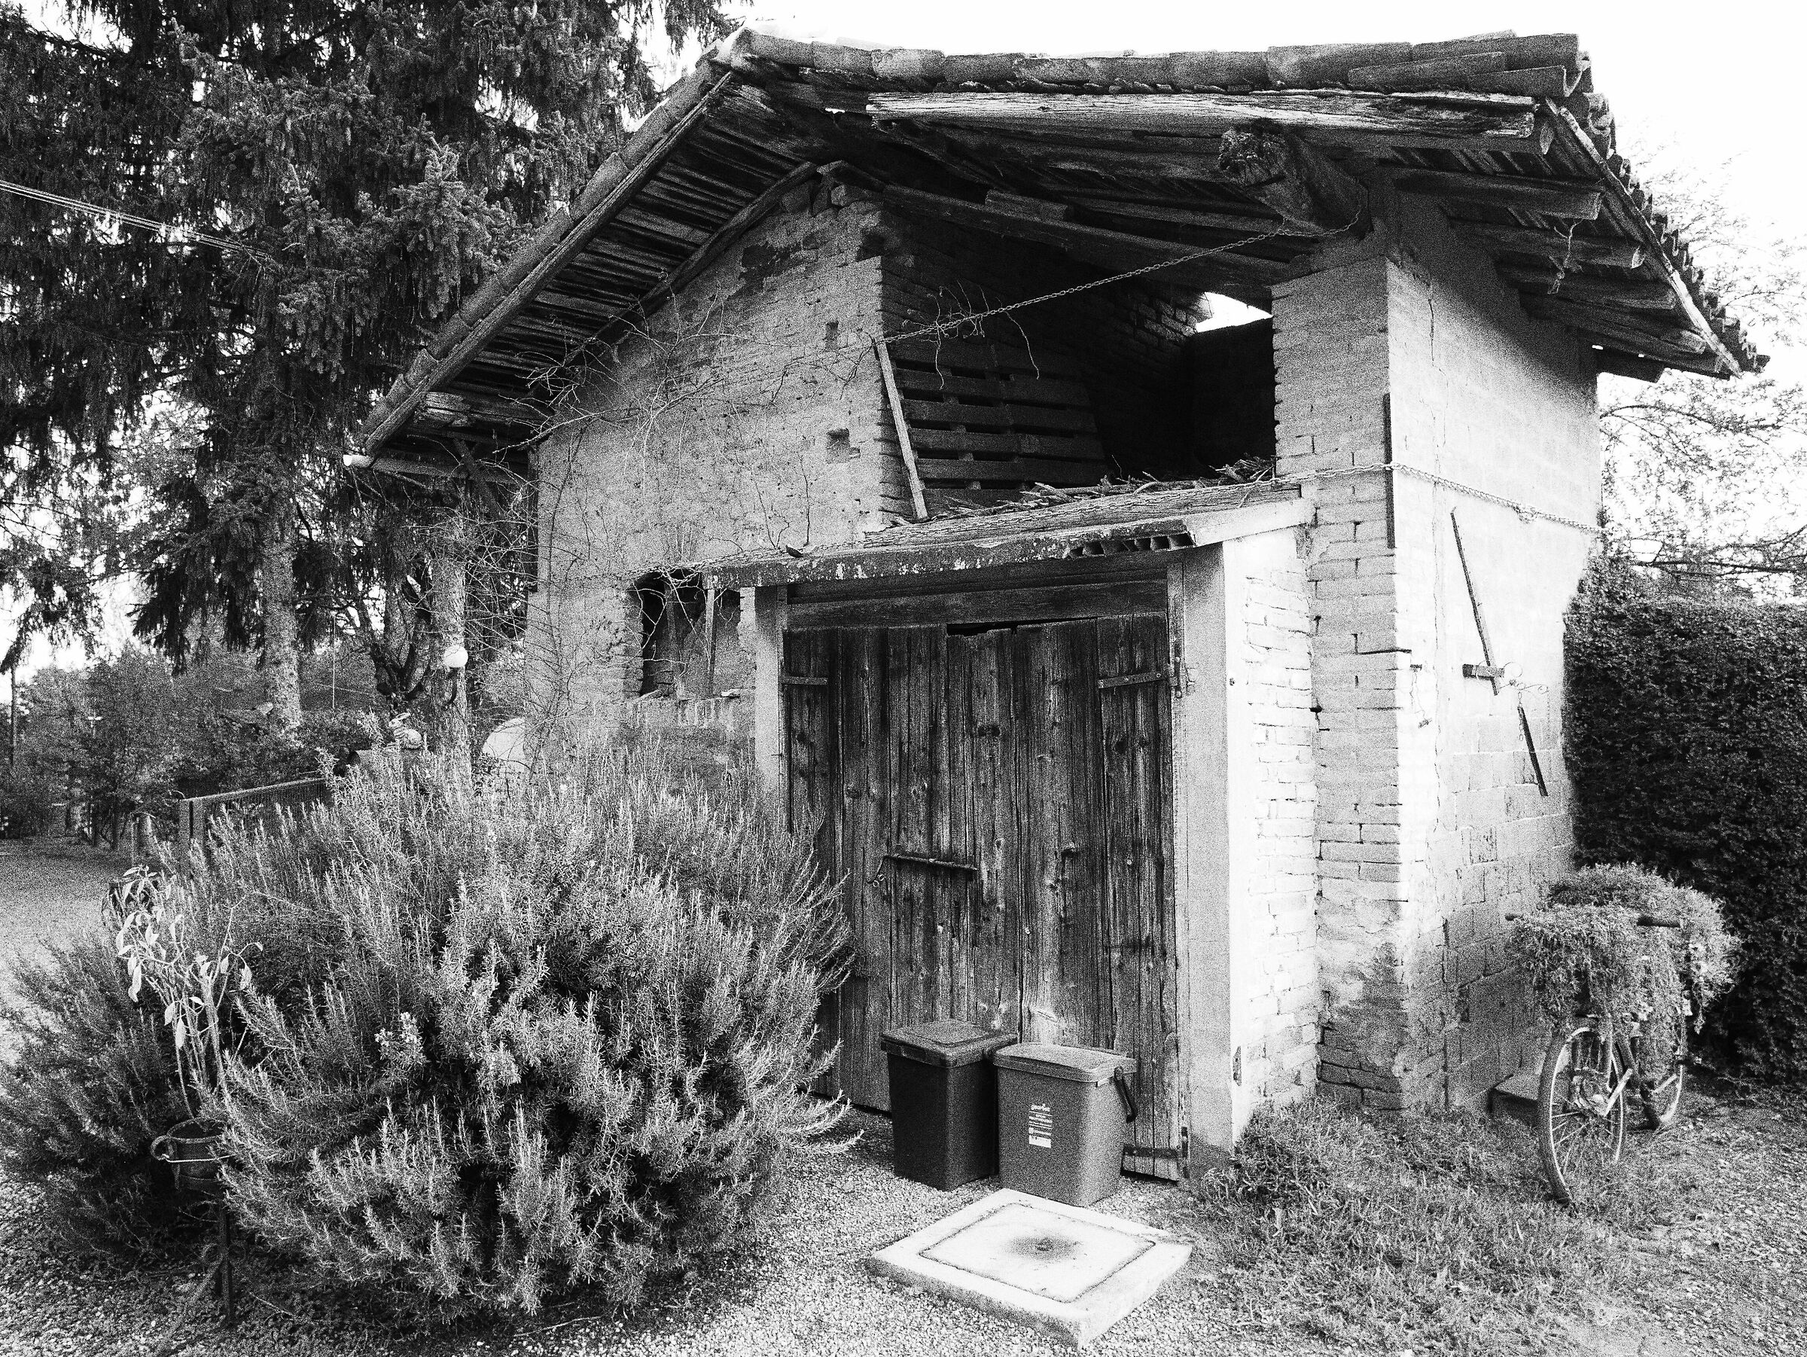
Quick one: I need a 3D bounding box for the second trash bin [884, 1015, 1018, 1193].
[{"bbox_3d":[0.154,1.482,4.696,0.325,0.460,0.355,1,-2,-42],"label":"second trash bin"}]

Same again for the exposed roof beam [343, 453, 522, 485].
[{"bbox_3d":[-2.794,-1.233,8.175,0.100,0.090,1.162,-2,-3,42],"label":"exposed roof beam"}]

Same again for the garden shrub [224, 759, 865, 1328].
[{"bbox_3d":[-1.150,0.969,4.381,1.880,1.480,1.700,0,-2,-15],"label":"garden shrub"}]

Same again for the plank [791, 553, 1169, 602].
[{"bbox_3d":[0.212,-0.375,5.231,1.797,0.100,0.040,0,-2,39],"label":"plank"}]

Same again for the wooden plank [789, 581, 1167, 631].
[{"bbox_3d":[0.209,-0.271,5.217,1.787,0.112,0.040,-1,-2,39],"label":"wooden plank"}]

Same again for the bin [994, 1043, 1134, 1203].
[{"bbox_3d":[0.549,1.487,4.562,0.410,0.435,0.290,-2,-3,44],"label":"bin"}]

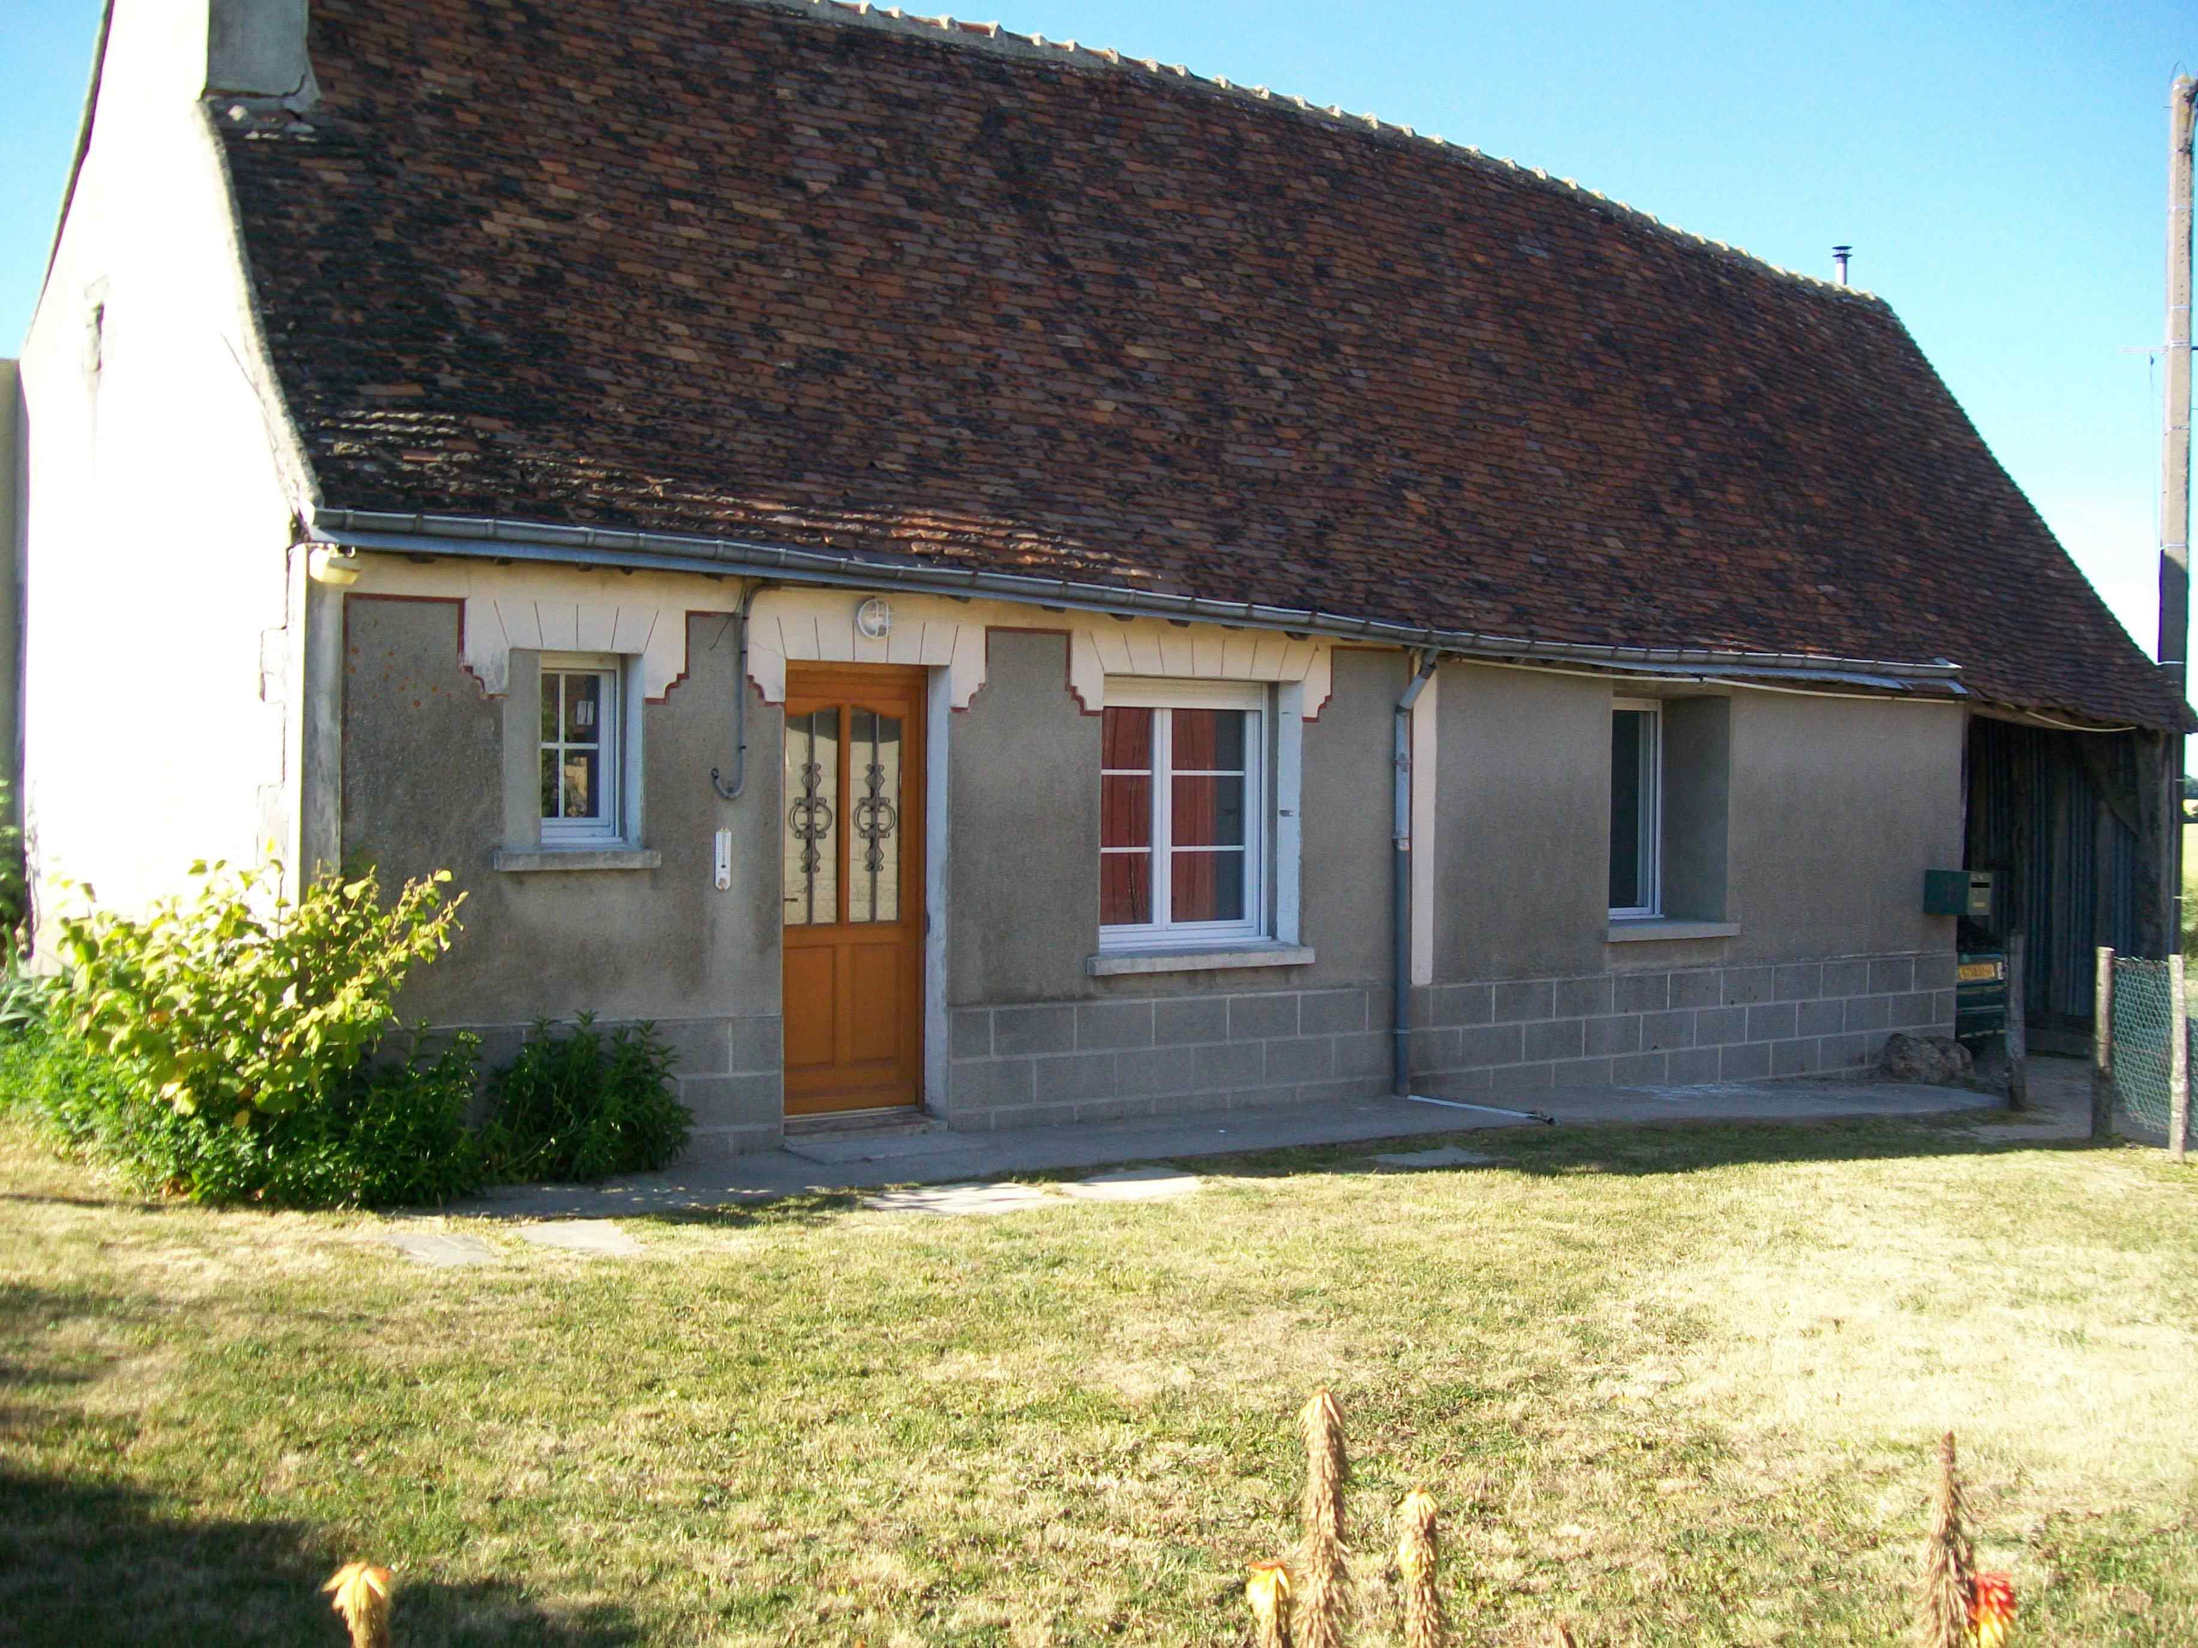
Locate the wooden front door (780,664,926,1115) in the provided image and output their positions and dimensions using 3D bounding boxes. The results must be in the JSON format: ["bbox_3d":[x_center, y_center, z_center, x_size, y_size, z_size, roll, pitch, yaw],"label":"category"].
[{"bbox_3d":[-1.250,0.322,10.601,0.890,2.197,0.080,0,1,-33],"label":"wooden front door"}]

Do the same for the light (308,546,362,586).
[{"bbox_3d":[-3.133,-1.056,8.851,0.190,0.150,0.170,0,1,-33],"label":"light"}]

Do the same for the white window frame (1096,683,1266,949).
[{"bbox_3d":[0.381,-0.064,11.656,1.355,1.425,0.100,0,1,-33],"label":"white window frame"}]

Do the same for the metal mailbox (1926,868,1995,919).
[{"bbox_3d":[5.874,0.478,14.750,0.255,0.299,0.340,0,1,-33],"label":"metal mailbox"}]

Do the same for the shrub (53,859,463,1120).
[{"bbox_3d":[-3.359,0.767,8.626,1.440,1.213,1.200,0,1,-33],"label":"shrub"}]

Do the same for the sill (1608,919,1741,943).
[{"bbox_3d":[3.434,0.669,13.633,1.180,0.077,0.550,0,1,-33],"label":"sill"}]

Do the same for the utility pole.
[{"bbox_3d":[8.980,-2.280,18.006,0.240,7.937,0.240,0,1,-33],"label":"utility pole"}]

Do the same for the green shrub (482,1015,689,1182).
[{"bbox_3d":[-2.217,1.164,9.337,0.840,0.641,0.580,0,1,-33],"label":"green shrub"}]

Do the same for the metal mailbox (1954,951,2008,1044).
[{"bbox_3d":[6.590,1.293,16.103,0.460,0.640,0.320,0,1,-33],"label":"metal mailbox"}]

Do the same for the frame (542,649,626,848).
[{"bbox_3d":[-2.424,-0.345,9.820,0.550,0.862,0.090,0,1,-33],"label":"frame"}]

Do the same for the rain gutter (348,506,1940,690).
[{"bbox_3d":[1.326,-1.069,11.719,10.793,0.368,0.280,0,1,-33],"label":"rain gutter"}]

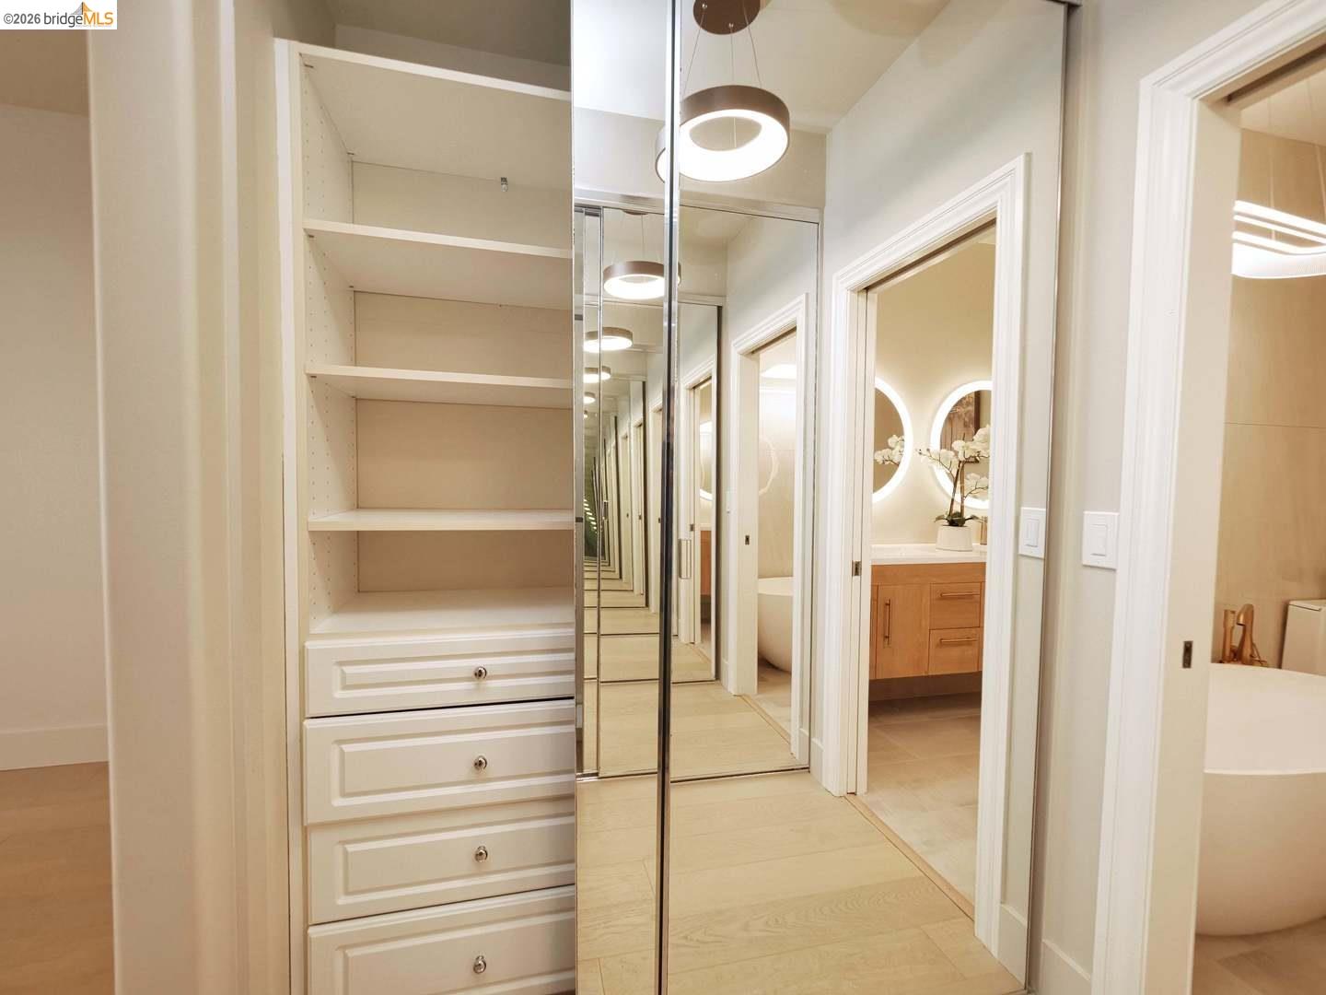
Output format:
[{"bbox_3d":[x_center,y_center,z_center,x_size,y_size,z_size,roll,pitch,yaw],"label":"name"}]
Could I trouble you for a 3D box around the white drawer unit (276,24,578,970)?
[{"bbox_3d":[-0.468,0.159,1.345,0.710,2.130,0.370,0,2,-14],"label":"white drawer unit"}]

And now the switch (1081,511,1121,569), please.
[{"bbox_3d":[0.953,0.094,1.174,0.011,0.119,0.073,0,2,-14],"label":"switch"}]

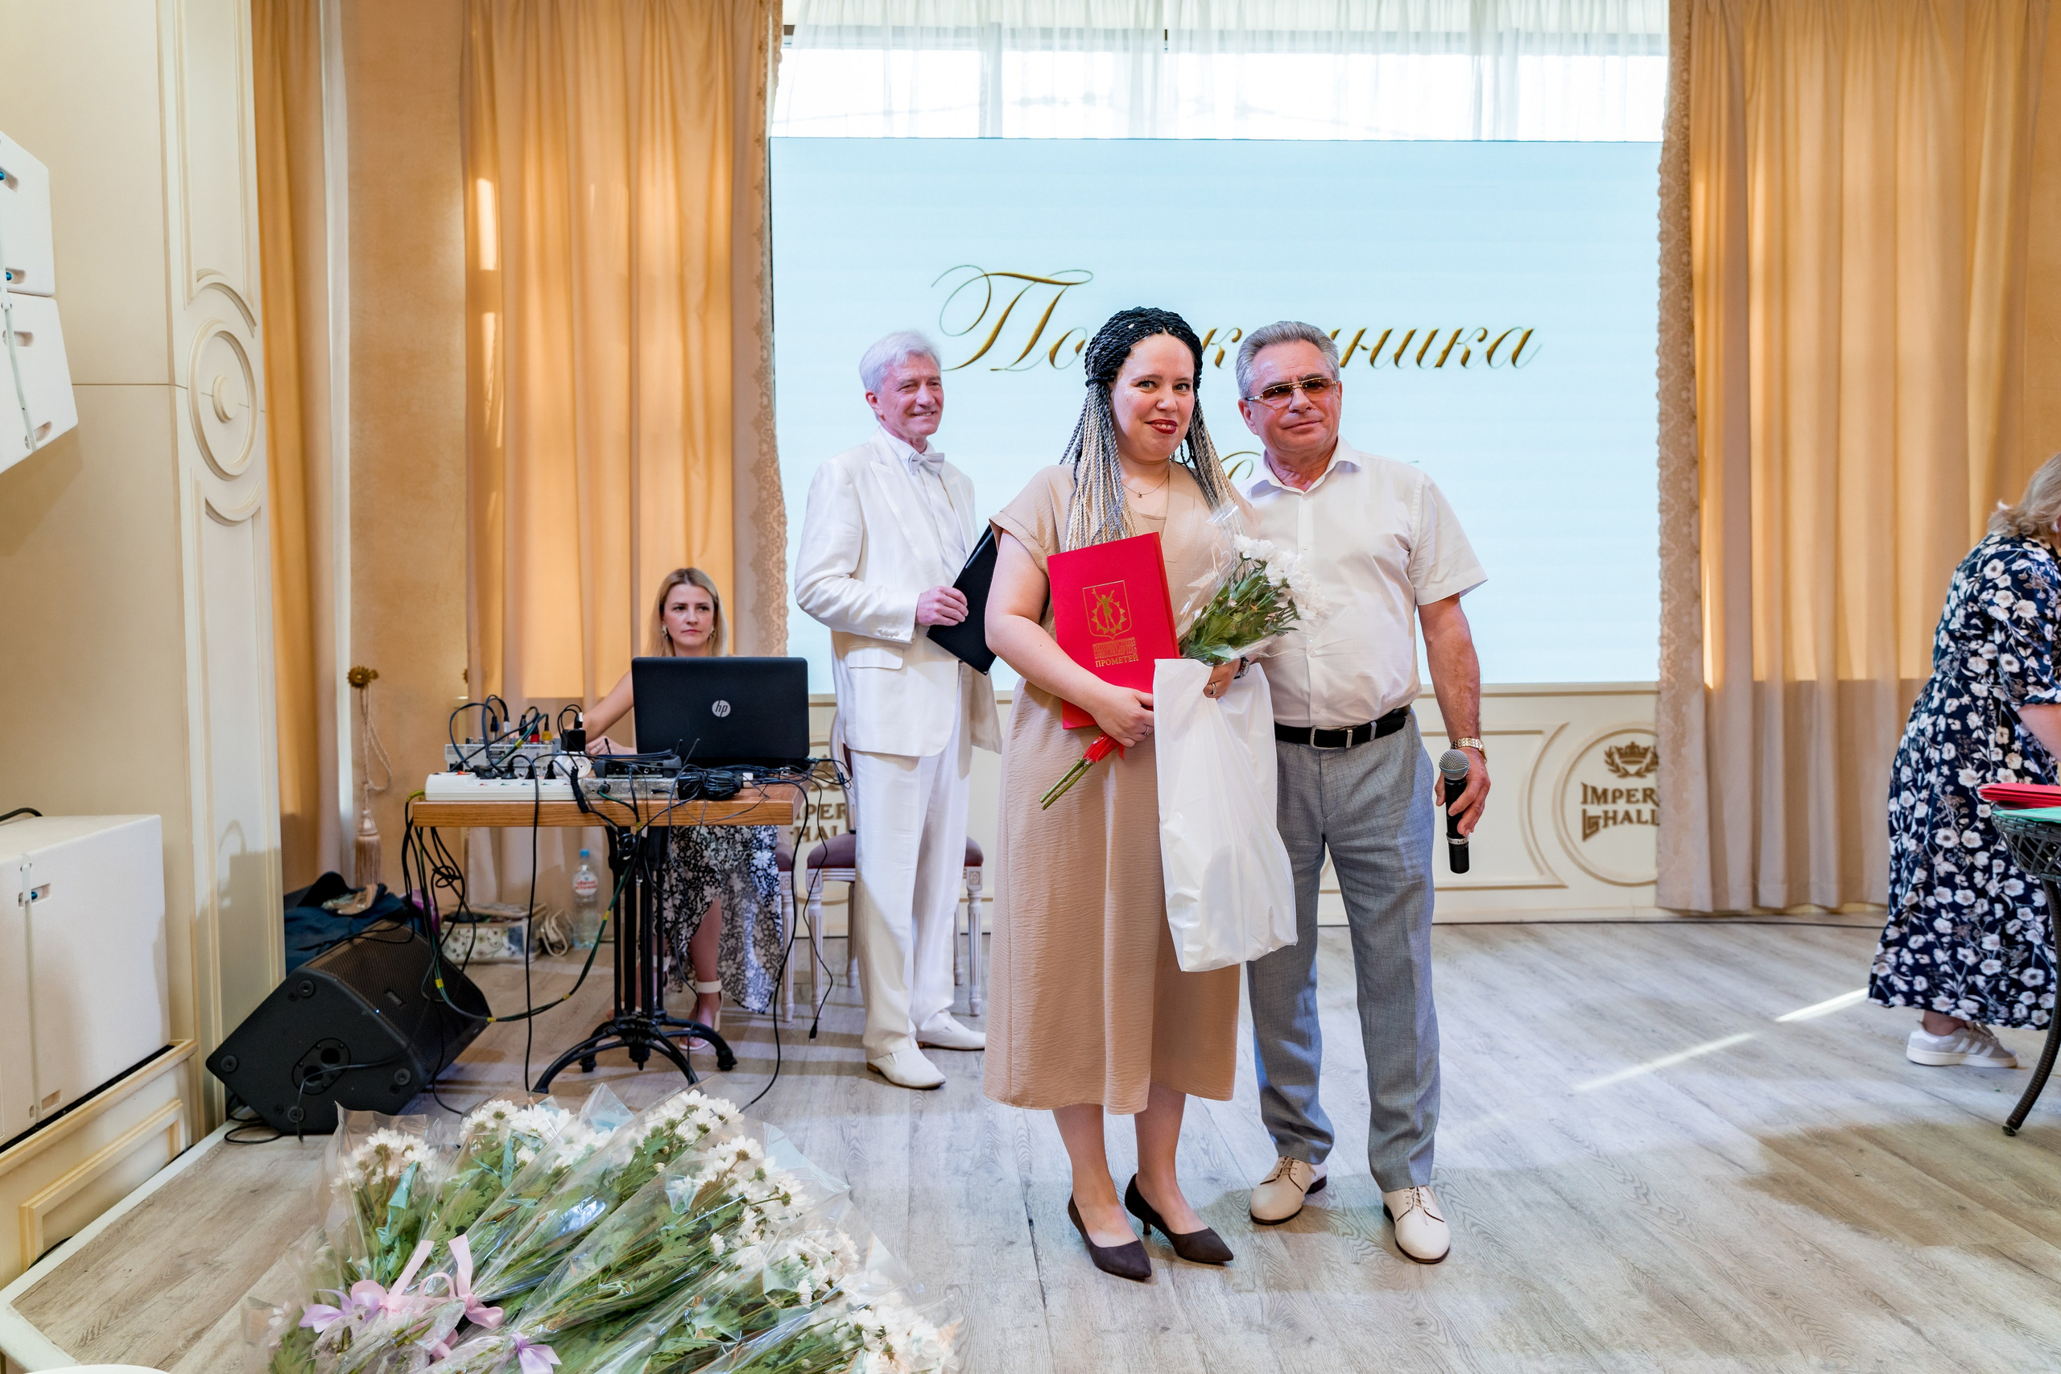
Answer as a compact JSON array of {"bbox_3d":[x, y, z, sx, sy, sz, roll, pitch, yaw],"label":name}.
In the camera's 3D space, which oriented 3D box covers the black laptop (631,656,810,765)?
[{"bbox_3d":[-0.723,0.053,3.820,0.395,0.250,0.330,0,3,-3],"label":"black laptop"}]

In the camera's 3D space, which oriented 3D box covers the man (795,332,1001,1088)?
[{"bbox_3d":[-0.335,0.038,3.987,0.500,1.821,0.420,-3,4,-36],"label":"man"}]

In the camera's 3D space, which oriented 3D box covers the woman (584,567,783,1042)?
[{"bbox_3d":[-0.965,0.298,4.463,0.500,1.252,0.720,0,3,-1],"label":"woman"}]

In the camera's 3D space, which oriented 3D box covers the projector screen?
[{"bbox_3d":[0.675,-0.958,5.667,3.170,1.920,0.090,0,3,-4],"label":"projector screen"}]

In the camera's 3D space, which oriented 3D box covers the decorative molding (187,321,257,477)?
[{"bbox_3d":[-1.824,-0.652,3.620,0.030,0.360,0.365,0,3,-4],"label":"decorative molding"}]

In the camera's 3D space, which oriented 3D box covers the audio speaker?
[{"bbox_3d":[-1.571,0.818,3.808,0.376,0.348,0.600,42,0,-5],"label":"audio speaker"}]

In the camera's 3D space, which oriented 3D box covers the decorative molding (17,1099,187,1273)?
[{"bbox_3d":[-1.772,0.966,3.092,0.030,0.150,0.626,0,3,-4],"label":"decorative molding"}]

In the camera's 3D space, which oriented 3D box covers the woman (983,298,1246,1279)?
[{"bbox_3d":[0.151,0.170,2.880,0.490,1.682,0.420,-1,3,-16],"label":"woman"}]

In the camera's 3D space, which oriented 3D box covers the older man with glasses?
[{"bbox_3d":[0.609,0.169,2.950,0.550,1.672,0.380,0,3,12],"label":"older man with glasses"}]

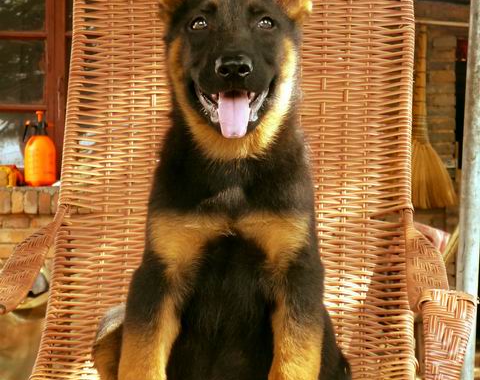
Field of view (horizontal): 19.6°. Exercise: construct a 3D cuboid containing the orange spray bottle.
[{"bbox_3d":[-0.880,-0.181,6.100,0.150,0.330,0.135,0,2,6],"label":"orange spray bottle"}]

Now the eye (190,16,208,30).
[{"bbox_3d":[-0.043,-0.178,1.480,0.019,0.015,0.014,0,2,9],"label":"eye"}]

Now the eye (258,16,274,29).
[{"bbox_3d":[0.028,-0.179,1.480,0.018,0.014,0.014,0,2,-6],"label":"eye"}]

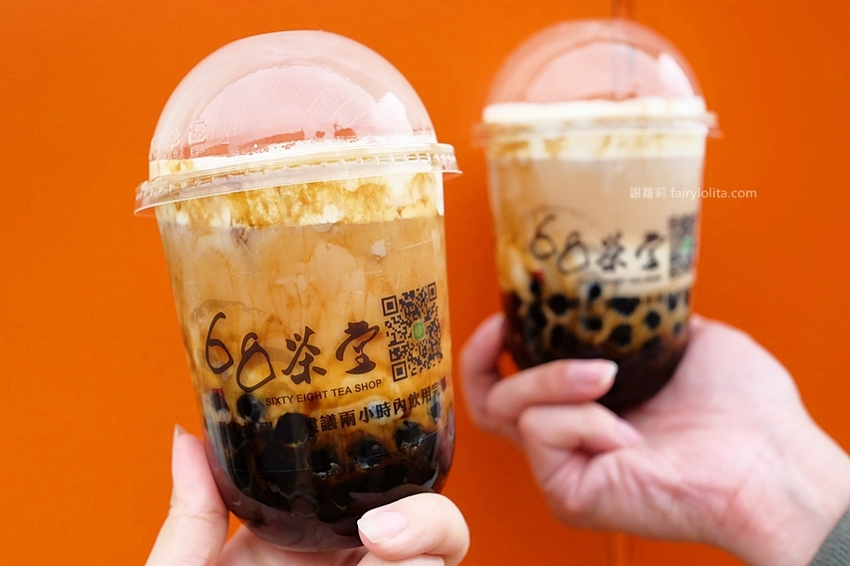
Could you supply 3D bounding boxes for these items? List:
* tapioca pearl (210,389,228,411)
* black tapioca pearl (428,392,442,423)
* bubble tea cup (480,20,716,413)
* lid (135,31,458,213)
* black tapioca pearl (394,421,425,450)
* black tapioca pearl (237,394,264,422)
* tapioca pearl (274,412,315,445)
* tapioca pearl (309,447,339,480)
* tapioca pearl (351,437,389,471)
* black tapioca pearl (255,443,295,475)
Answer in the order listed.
[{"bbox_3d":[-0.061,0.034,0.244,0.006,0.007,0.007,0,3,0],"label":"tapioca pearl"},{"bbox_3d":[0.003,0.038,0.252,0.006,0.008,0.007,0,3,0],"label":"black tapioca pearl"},{"bbox_3d":[0.071,-0.027,0.344,0.100,0.158,0.100,-1,4,12],"label":"bubble tea cup"},{"bbox_3d":[-0.041,-0.051,0.256,0.100,0.049,0.100,-7,3,0],"label":"lid"},{"bbox_3d":[-0.005,0.044,0.240,0.009,0.009,0.009,0,3,0],"label":"black tapioca pearl"},{"bbox_3d":[-0.049,0.035,0.233,0.008,0.008,0.008,0,3,0],"label":"black tapioca pearl"},{"bbox_3d":[-0.036,0.040,0.229,0.010,0.009,0.010,0,3,0],"label":"tapioca pearl"},{"bbox_3d":[-0.028,0.050,0.230,0.009,0.009,0.009,0,3,0],"label":"tapioca pearl"},{"bbox_3d":[-0.016,0.048,0.233,0.010,0.009,0.010,0,3,0],"label":"tapioca pearl"},{"bbox_3d":[-0.042,0.049,0.233,0.010,0.009,0.010,0,3,0],"label":"black tapioca pearl"}]

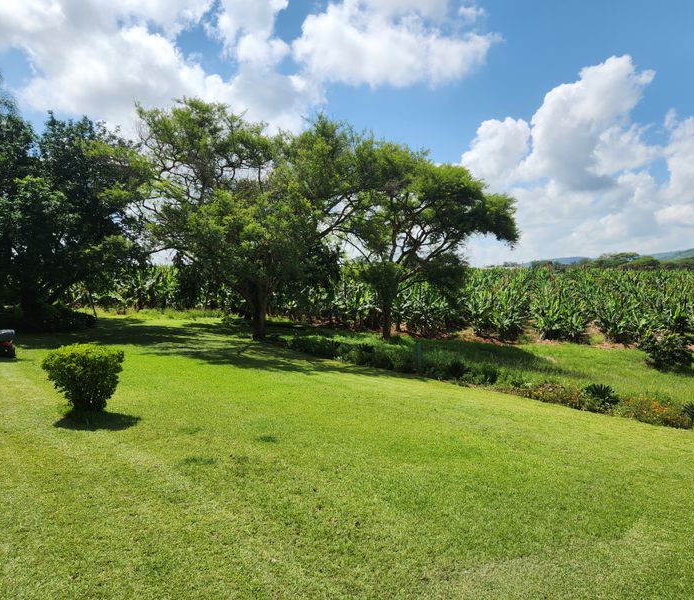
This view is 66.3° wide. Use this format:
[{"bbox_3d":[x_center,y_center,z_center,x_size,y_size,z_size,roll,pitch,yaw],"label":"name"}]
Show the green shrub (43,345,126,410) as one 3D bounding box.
[{"bbox_3d":[-4.908,1.462,9.900,1.565,1.267,1.450,0,3,0],"label":"green shrub"}]

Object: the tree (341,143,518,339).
[{"bbox_3d":[3.229,-2.329,20.800,6.888,7.670,6.400,0,3,0],"label":"tree"}]

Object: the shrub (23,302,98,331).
[{"bbox_3d":[-12.603,0.767,23.300,3.156,1.315,2.200,0,3,0],"label":"shrub"}]

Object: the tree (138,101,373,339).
[{"bbox_3d":[-3.516,-3.059,20.200,8.893,9.045,8.200,0,3,0],"label":"tree"}]

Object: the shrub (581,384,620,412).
[{"bbox_3d":[4.817,1.872,10.100,0.722,0.532,0.720,0,3,0],"label":"shrub"}]

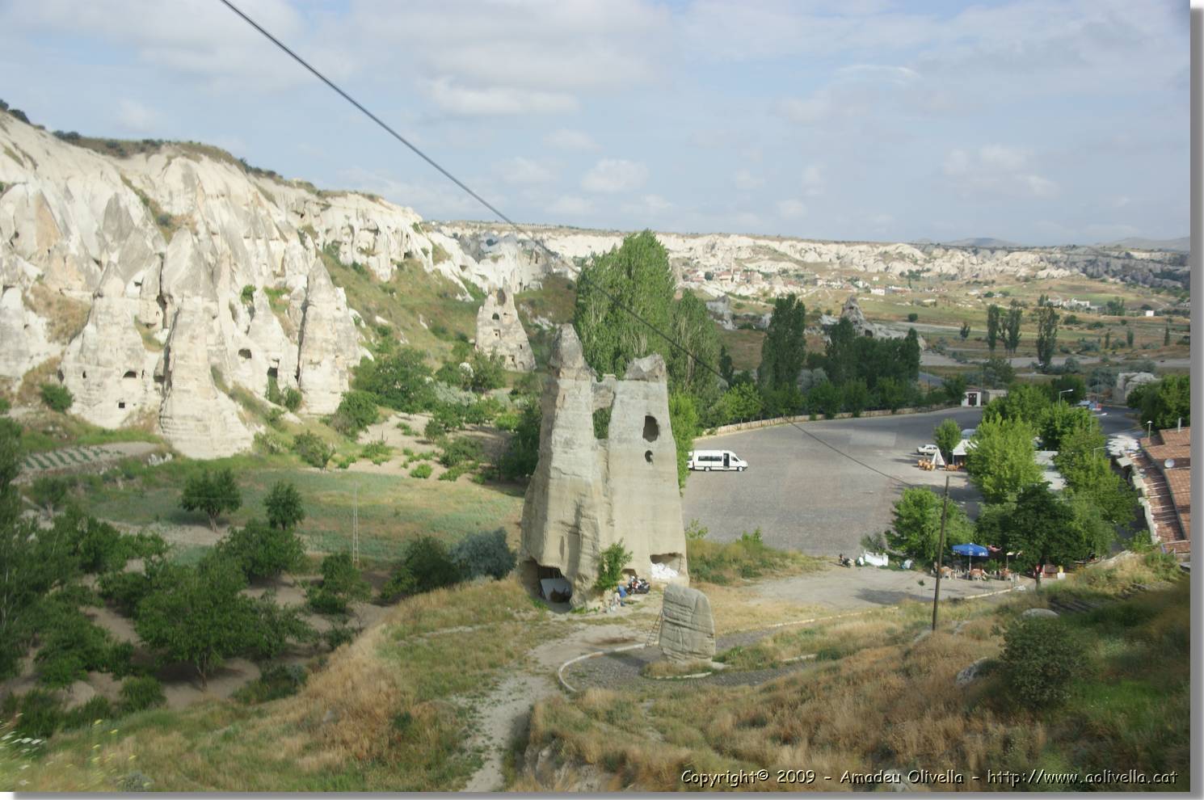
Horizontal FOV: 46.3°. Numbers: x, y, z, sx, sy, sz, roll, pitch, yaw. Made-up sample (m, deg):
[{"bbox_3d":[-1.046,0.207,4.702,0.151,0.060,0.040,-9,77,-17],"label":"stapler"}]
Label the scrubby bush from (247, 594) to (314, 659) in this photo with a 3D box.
[{"bbox_3d":[-21.012,14.829,92.000,4.336,4.251,4.033,0,6,0],"label":"scrubby bush"}]

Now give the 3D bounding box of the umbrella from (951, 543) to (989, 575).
[{"bbox_3d":[29.058,12.658,111.000,2.989,2.752,2.989,2,6,15],"label":"umbrella"}]

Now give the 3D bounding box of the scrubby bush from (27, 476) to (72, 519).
[{"bbox_3d":[-55.760,9.737,142.000,4.398,4.307,4.178,-2,6,-22],"label":"scrubby bush"}]

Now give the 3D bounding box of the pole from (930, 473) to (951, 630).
[{"bbox_3d":[20.376,9.253,84.531,0.240,9.534,0.240,4,6,0],"label":"pole"}]

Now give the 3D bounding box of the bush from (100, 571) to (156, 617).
[{"bbox_3d":[-35.096,14.277,104.000,4.412,3.364,4.103,0,6,0],"label":"bush"}]

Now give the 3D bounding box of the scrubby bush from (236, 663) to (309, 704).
[{"bbox_3d":[-20.191,17.338,86.000,4.459,2.463,3.344,-1,6,-13],"label":"scrubby bush"}]

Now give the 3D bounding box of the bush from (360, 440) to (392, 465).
[{"bbox_3d":[-27.965,6.540,174.000,3.866,3.158,3.480,-1,6,-9],"label":"bush"}]

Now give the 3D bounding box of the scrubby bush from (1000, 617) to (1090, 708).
[{"bbox_3d":[16.379,9.695,52.000,3.361,3.413,3.193,2,6,18],"label":"scrubby bush"}]

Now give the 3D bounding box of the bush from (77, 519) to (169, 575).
[{"bbox_3d":[-40.599,12.368,119.000,7.612,4.752,6.089,-2,6,-19],"label":"bush"}]

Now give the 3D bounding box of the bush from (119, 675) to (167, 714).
[{"bbox_3d":[-27.442,17.585,84.000,2.828,2.283,2.687,-2,6,-18],"label":"bush"}]

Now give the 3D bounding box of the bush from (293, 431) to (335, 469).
[{"bbox_3d":[-37.421,6.508,183.000,5.545,4.953,5.157,0,6,0],"label":"bush"}]

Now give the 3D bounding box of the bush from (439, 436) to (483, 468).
[{"bbox_3d":[-18.322,6.693,183.000,5.791,4.107,5.386,0,6,0],"label":"bush"}]

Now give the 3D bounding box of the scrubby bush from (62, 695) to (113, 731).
[{"bbox_3d":[-28.528,17.354,78.000,2.836,2.054,2.637,0,6,0],"label":"scrubby bush"}]

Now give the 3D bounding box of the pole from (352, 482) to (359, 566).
[{"bbox_3d":[-21.776,11.033,124.631,0.450,7.491,0.400,1,6,0],"label":"pole"}]

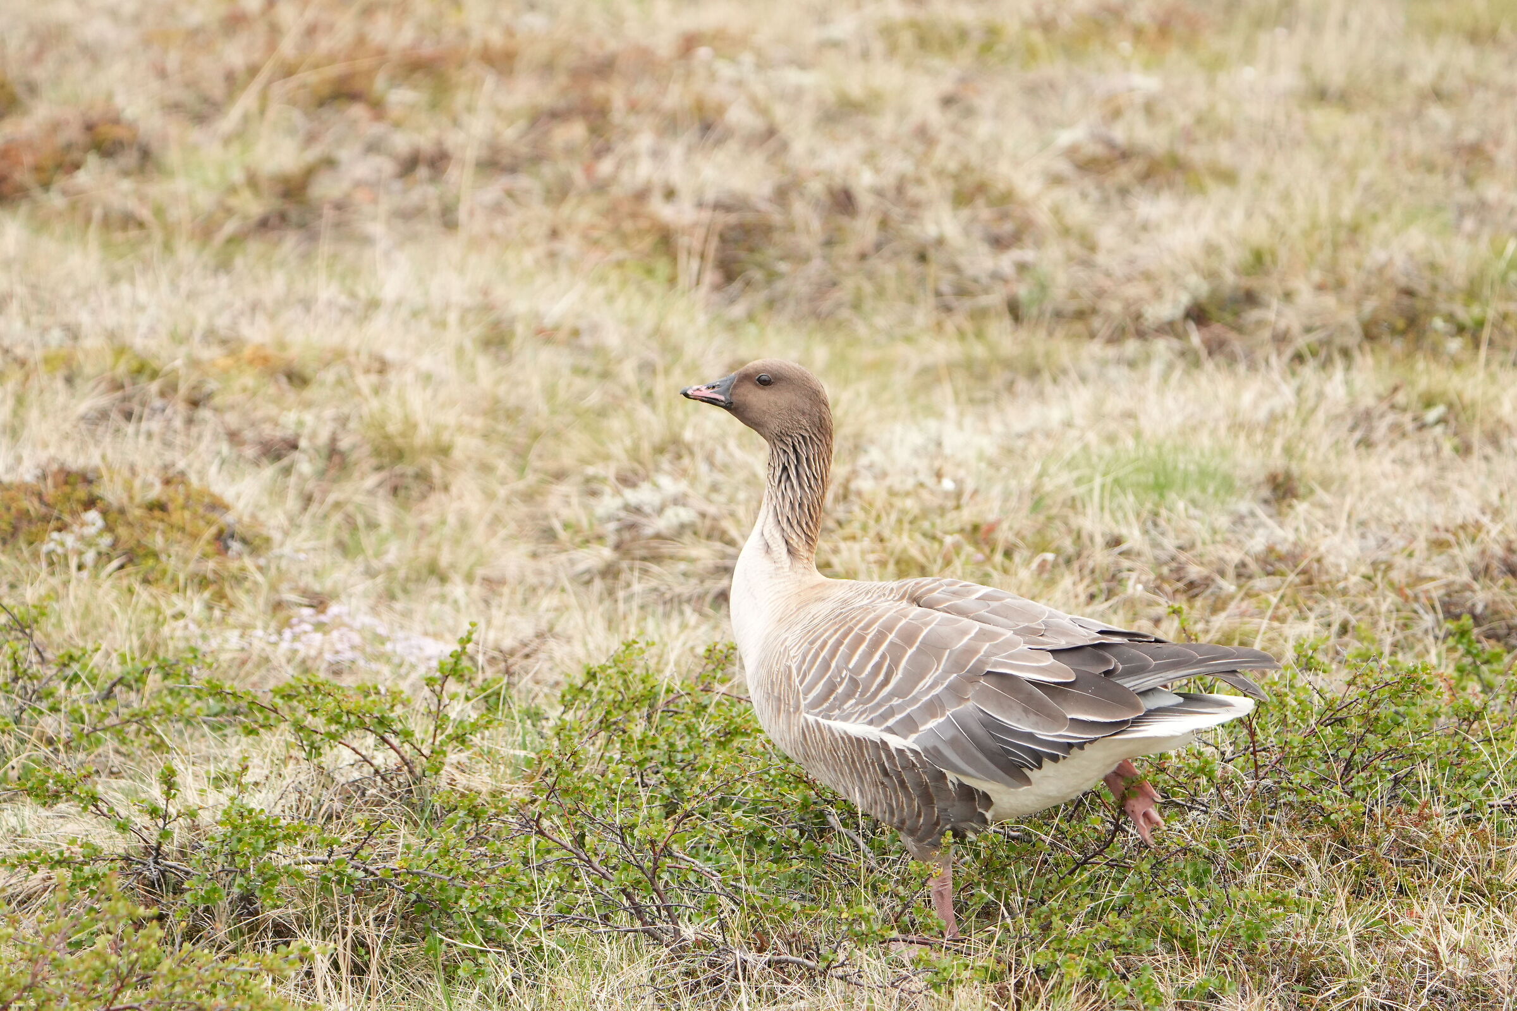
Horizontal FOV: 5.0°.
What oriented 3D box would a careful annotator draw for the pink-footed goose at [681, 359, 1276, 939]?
[{"bbox_3d":[0.185,0.125,14.600,0.510,0.495,0.210,1,7,10],"label":"pink-footed goose"}]

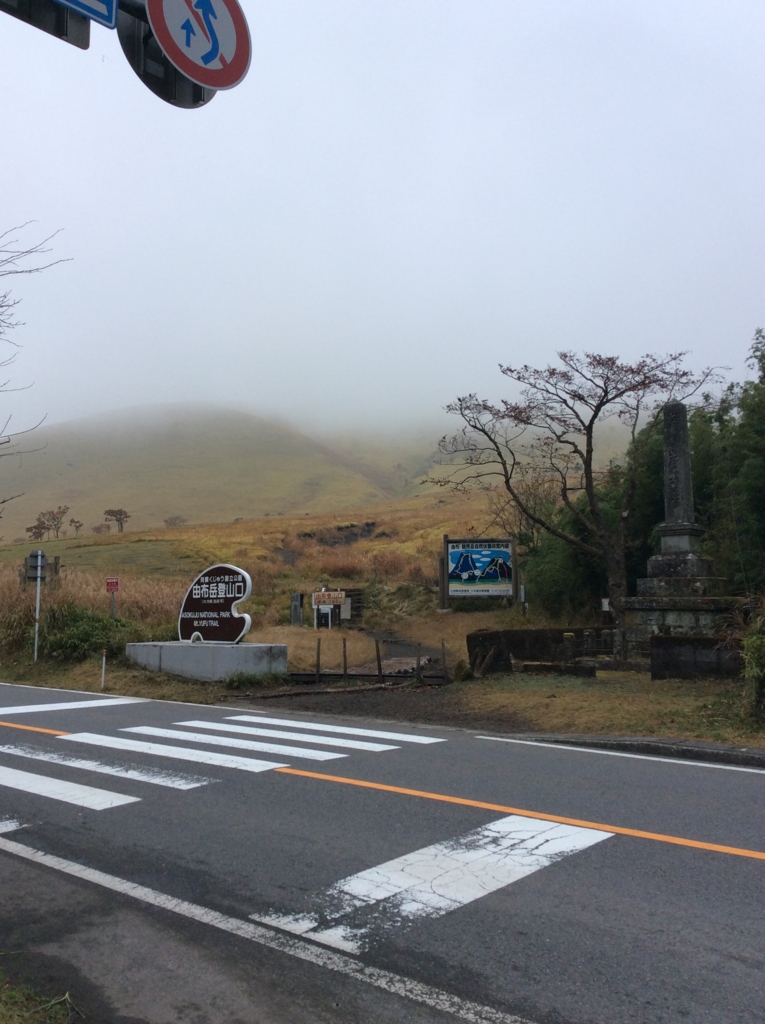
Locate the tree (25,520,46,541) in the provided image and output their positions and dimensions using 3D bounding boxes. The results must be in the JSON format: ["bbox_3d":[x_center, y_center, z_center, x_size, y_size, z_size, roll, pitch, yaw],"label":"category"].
[{"bbox_3d":[-58.733,3.174,160.000,3.554,3.300,3.377,0,-6,0],"label":"tree"}]

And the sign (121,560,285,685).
[{"bbox_3d":[-3.994,2.409,21.362,3.567,2.523,1.706,-5,-8,41],"label":"sign"}]

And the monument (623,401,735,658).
[{"bbox_3d":[7.048,0.387,22.388,2.150,6.136,2.150,-5,-8,41],"label":"monument"}]

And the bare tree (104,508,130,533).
[{"bbox_3d":[-46.212,1.571,165.000,4.451,4.189,4.228,0,-6,0],"label":"bare tree"}]

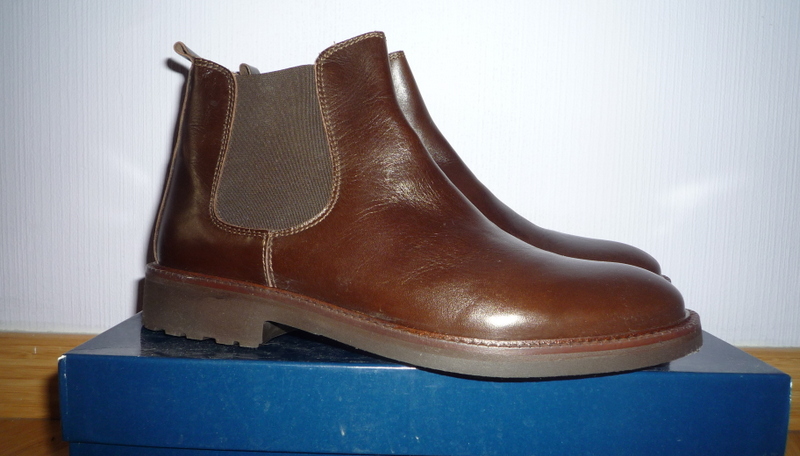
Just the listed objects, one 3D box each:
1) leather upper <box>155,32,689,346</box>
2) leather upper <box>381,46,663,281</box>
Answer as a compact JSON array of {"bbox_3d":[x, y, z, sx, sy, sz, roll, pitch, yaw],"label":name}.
[{"bbox_3d":[0.005,-0.023,0.308,0.306,0.165,0.109,2,5,9],"label":"leather upper"},{"bbox_3d":[0.028,-0.030,0.393,0.306,0.165,0.109,2,5,3],"label":"leather upper"}]

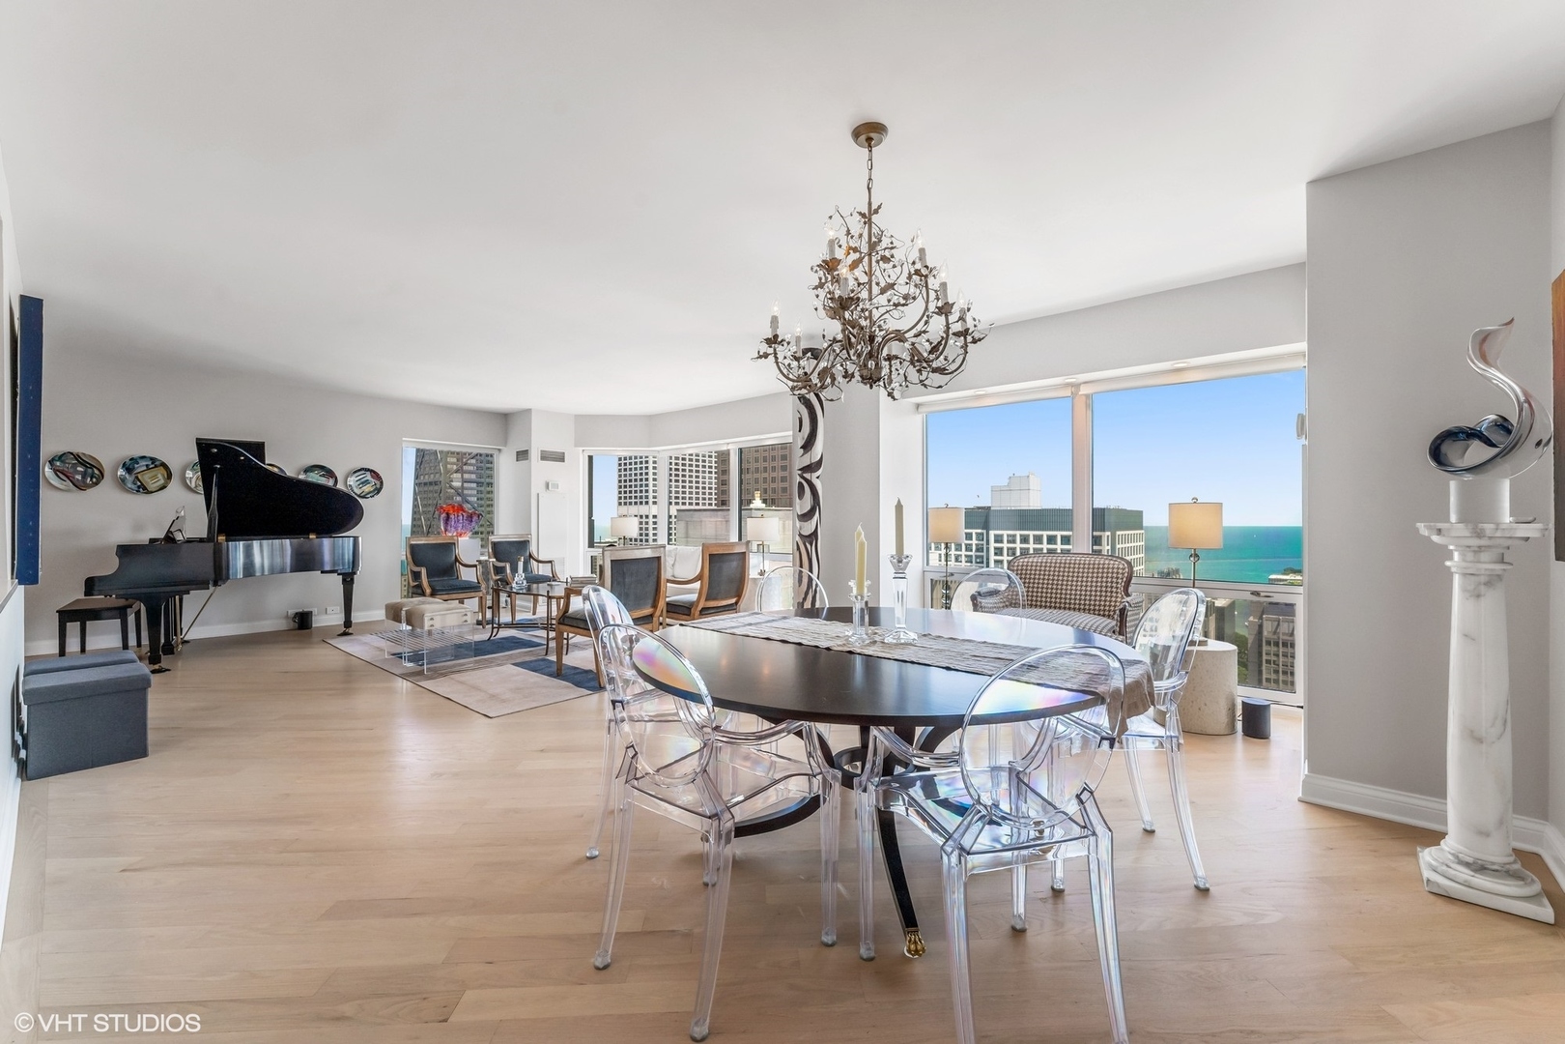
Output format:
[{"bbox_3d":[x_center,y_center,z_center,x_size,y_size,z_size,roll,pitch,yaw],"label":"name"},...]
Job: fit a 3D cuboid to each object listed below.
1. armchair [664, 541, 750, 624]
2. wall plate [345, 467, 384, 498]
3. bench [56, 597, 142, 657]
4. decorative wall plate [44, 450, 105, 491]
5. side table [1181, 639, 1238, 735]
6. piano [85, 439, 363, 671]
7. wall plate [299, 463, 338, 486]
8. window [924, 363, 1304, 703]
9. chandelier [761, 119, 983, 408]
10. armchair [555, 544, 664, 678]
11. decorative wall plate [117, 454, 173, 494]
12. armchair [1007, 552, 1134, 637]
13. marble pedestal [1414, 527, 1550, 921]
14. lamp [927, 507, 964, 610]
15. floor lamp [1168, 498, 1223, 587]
[{"bbox_3d":[-0.720,0.685,5.460,0.610,0.990,0.610,0,0,37],"label":"armchair"},{"bbox_3d":[-4.920,-0.457,7.190,0.050,0.375,0.375,0,0,41],"label":"wall plate"},{"bbox_3d":[-5.850,0.940,5.250,0.400,0.480,0.950,0,0,-40],"label":"bench"},{"bbox_3d":[-6.430,-0.462,5.530,0.045,0.360,0.360,0,0,44],"label":"decorative wall plate"},{"bbox_3d":[2.420,0.955,3.610,0.470,0.480,0.470,0,0,38],"label":"side table"},{"bbox_3d":[-4.948,0.230,5.667,1.820,1.900,1.550,0,0,-40],"label":"piano"},{"bbox_3d":[-5.230,-0.469,6.850,0.045,0.360,0.360,0,0,44],"label":"wall plate"},{"bbox_3d":[2.330,0.085,4.710,2.630,2.190,0.120,0,0,37],"label":"window"},{"bbox_3d":[0.325,-0.964,2.280,0.850,0.990,0.850,0,0,0],"label":"chandelier"},{"bbox_3d":[-1.330,0.685,4.720,0.630,1.000,0.600,0,0,37],"label":"armchair"},{"bbox_3d":[-6.090,-0.459,5.830,0.050,0.375,0.375,0,0,41],"label":"decorative wall plate"},{"bbox_3d":[1.995,0.710,4.450,1.030,0.940,0.690,0,0,35],"label":"armchair"},{"bbox_3d":[2.245,0.594,1.955,0.258,1.172,0.258,0,0,40],"label":"marble pedestal"},{"bbox_3d":[1.250,0.283,4.630,0.265,0.860,0.265,0,0,38],"label":"lamp"},{"bbox_3d":[2.420,0.285,3.580,0.265,0.860,0.265,0,0,38],"label":"floor lamp"}]

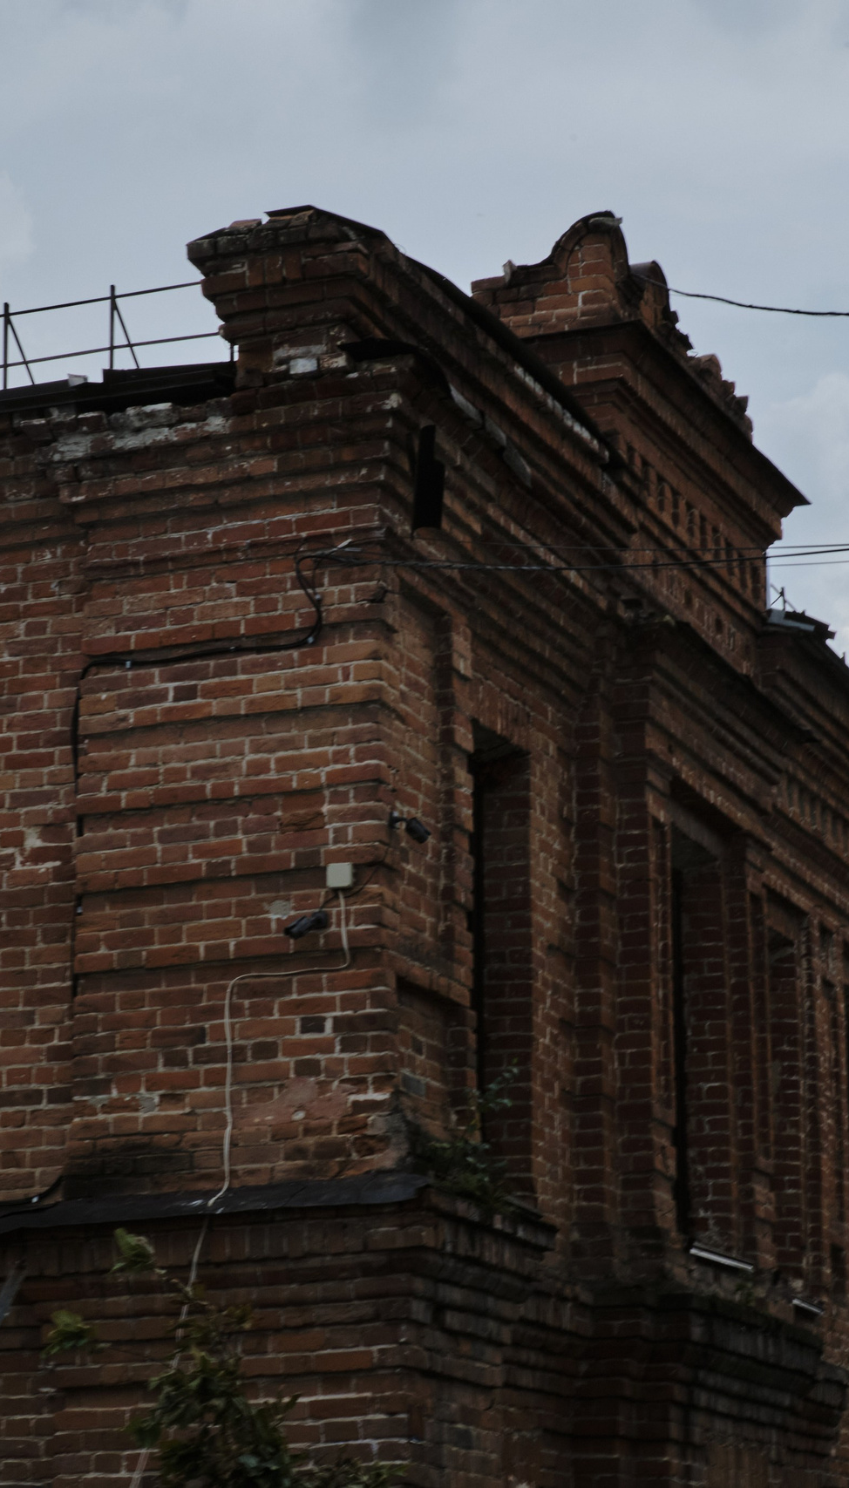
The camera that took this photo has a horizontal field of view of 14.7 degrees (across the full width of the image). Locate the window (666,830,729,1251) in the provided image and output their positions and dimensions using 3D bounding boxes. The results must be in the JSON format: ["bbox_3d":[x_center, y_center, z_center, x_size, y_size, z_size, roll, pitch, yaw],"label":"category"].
[{"bbox_3d":[1.255,1.513,16.700,0.240,2.130,1.140,-6,-16,21],"label":"window"}]

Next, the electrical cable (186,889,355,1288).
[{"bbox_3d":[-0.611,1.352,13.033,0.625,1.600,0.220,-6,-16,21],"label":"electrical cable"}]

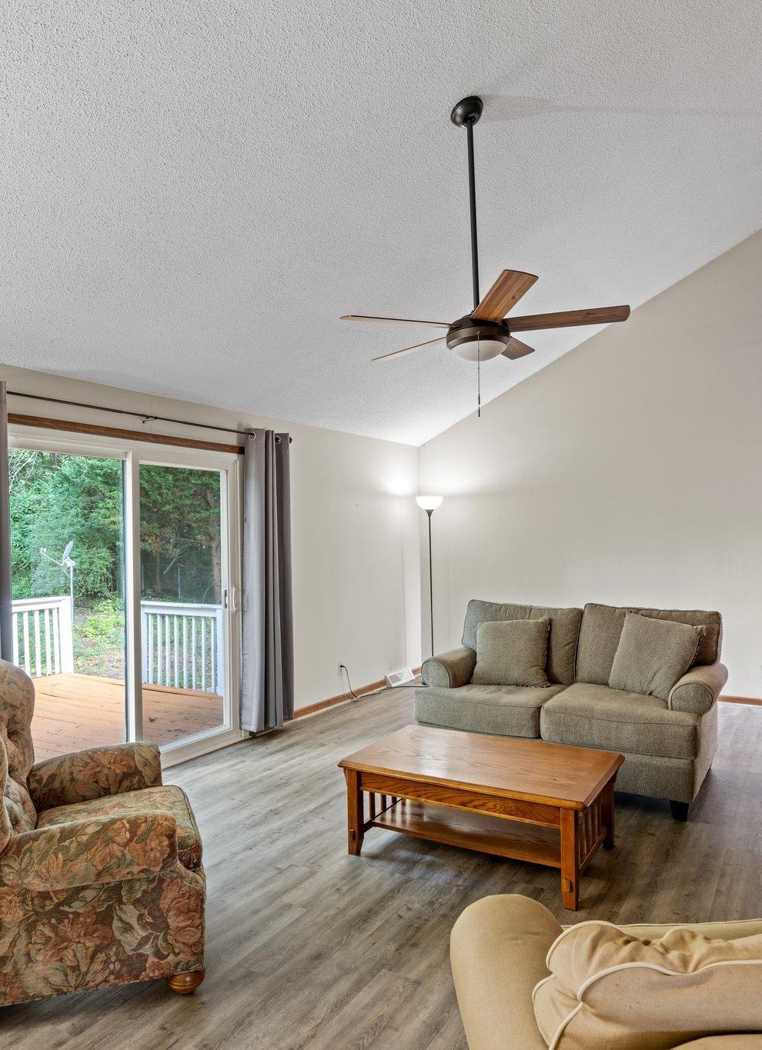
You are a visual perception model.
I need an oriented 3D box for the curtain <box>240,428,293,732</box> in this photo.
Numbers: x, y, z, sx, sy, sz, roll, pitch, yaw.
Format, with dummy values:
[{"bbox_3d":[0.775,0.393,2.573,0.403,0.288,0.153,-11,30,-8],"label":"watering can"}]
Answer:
[{"bbox_3d":[-0.832,0.405,5.147,0.120,2.155,0.563,0,0,31],"label":"curtain"}]

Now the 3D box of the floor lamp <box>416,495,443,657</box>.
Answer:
[{"bbox_3d":[0.489,0.635,6.750,0.270,1.799,0.270,0,0,0],"label":"floor lamp"}]

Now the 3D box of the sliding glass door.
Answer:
[{"bbox_3d":[-1.518,0.521,4.243,0.105,2.029,1.840,0,0,31],"label":"sliding glass door"}]

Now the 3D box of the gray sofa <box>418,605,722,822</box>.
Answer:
[{"bbox_3d":[1.179,1.028,4.321,1.727,0.997,0.943,0,0,29],"label":"gray sofa"}]

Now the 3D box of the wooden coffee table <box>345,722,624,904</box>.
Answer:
[{"bbox_3d":[0.469,1.313,3.282,1.135,0.427,0.718,0,0,29],"label":"wooden coffee table"}]

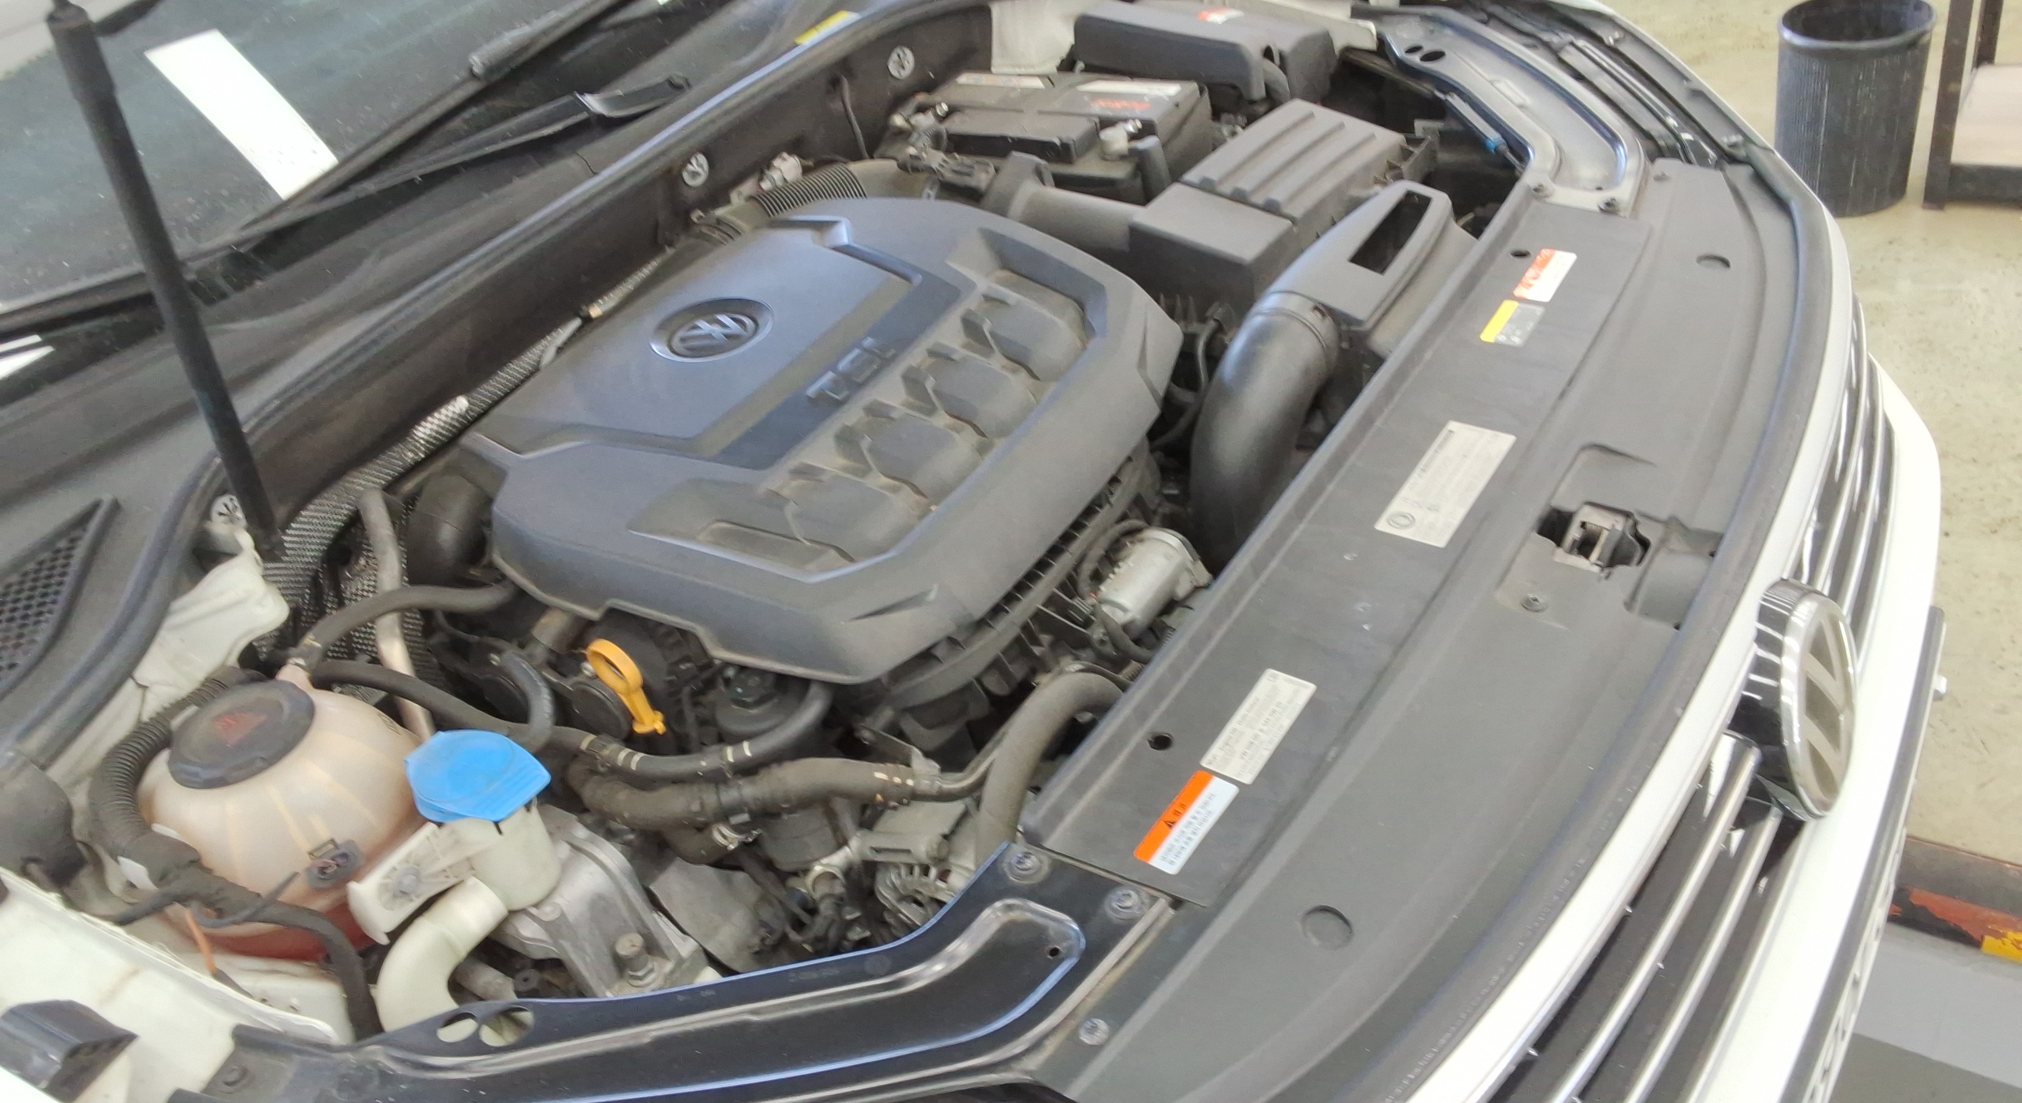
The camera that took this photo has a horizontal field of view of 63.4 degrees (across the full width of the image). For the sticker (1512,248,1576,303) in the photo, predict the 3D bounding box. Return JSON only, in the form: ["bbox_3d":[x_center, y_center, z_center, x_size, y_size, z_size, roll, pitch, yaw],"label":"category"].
[{"bbox_3d":[0.390,-0.202,1.191,0.026,0.002,0.066,18,47,27],"label":"sticker"}]

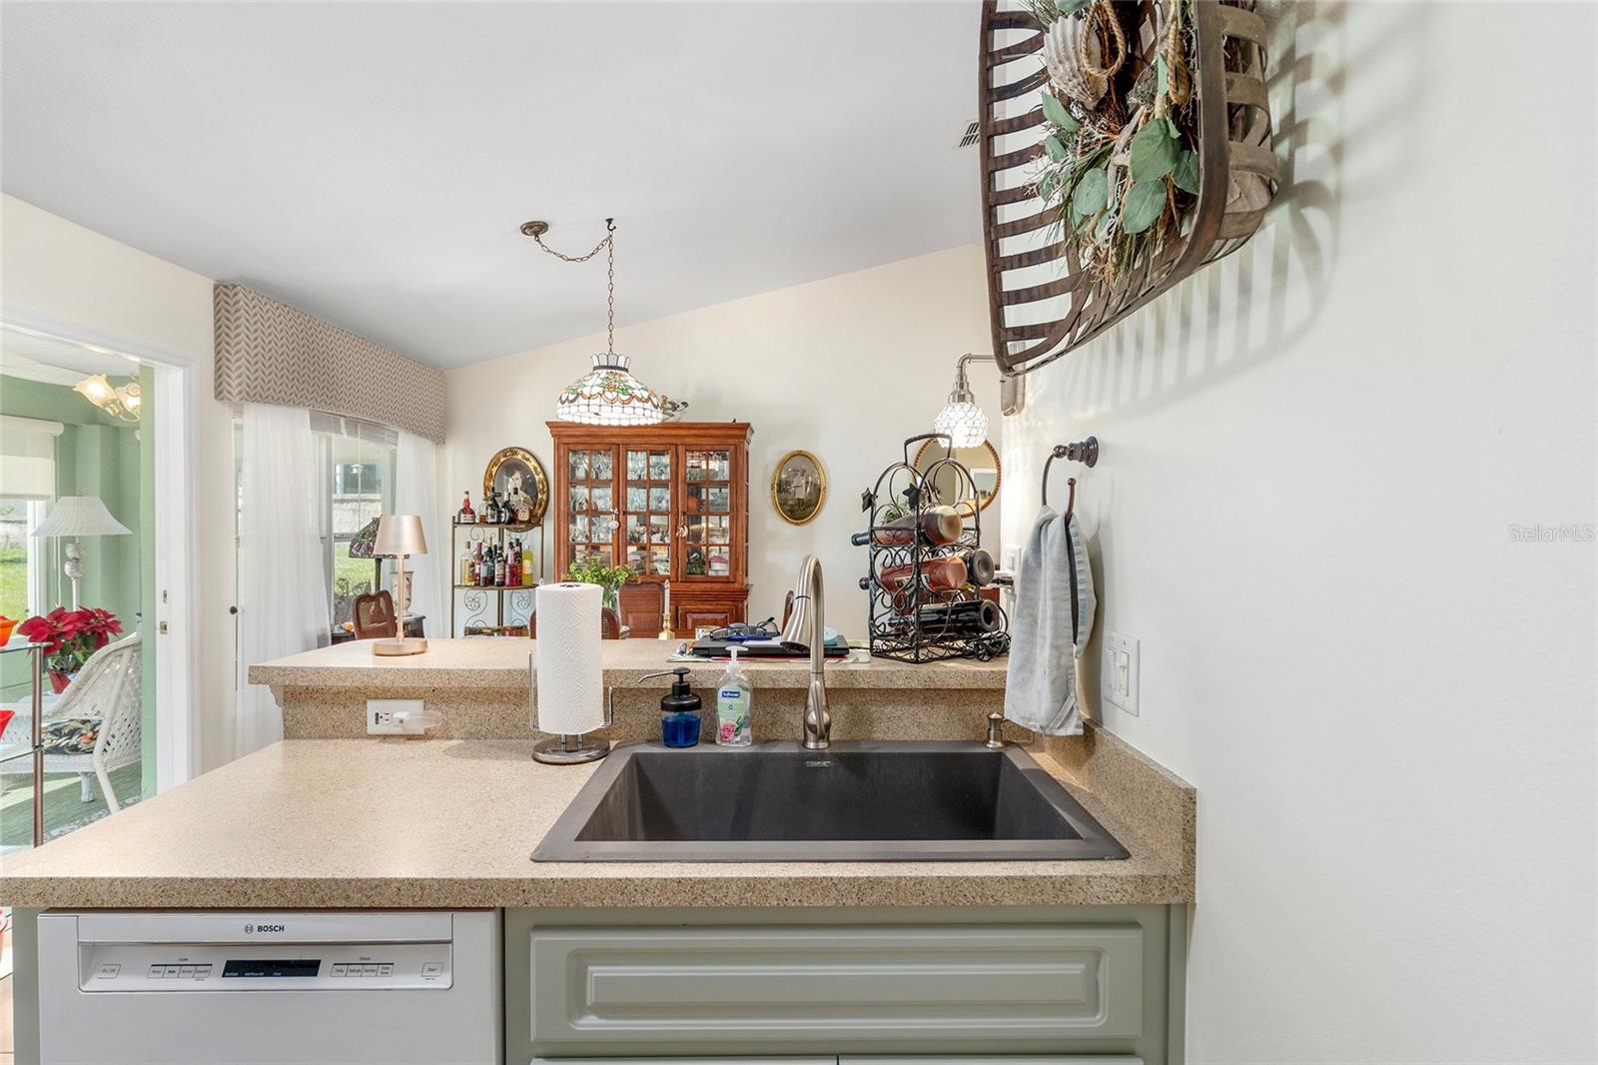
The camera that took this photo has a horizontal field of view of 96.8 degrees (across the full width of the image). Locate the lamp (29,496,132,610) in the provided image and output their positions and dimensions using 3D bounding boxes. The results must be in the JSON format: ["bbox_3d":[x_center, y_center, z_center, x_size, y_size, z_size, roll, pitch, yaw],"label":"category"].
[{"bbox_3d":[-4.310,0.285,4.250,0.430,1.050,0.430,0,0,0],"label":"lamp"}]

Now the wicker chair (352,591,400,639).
[{"bbox_3d":[-1.840,0.818,3.450,0.570,1.055,0.530,0,0,5],"label":"wicker chair"}]

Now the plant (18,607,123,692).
[{"bbox_3d":[-4.100,0.669,4.000,0.430,0.490,0.430,0,0,0],"label":"plant"}]

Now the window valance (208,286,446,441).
[{"bbox_3d":[-2.478,-0.834,3.975,0.143,0.510,1.750,0,0,0],"label":"window valance"}]

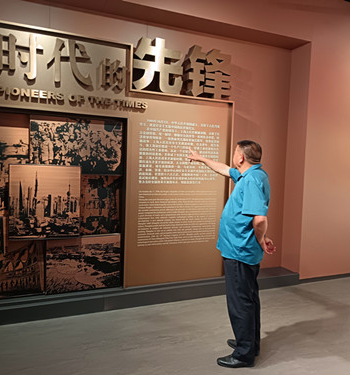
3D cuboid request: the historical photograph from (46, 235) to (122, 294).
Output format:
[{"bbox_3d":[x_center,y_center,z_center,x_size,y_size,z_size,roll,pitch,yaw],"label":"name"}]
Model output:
[{"bbox_3d":[-0.949,0.796,3.650,0.768,0.587,0.050,0,3,-23],"label":"historical photograph"}]

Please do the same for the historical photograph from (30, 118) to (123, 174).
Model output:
[{"bbox_3d":[-0.983,-0.415,3.531,0.909,0.565,0.050,0,3,-23],"label":"historical photograph"}]

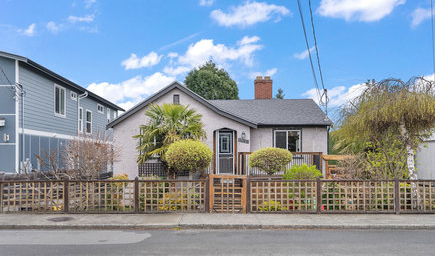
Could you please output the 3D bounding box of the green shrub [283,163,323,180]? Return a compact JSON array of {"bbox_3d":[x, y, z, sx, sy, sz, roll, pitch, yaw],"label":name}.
[{"bbox_3d":[2.874,1.867,14.300,1.350,1.300,1.250,0,-3,0],"label":"green shrub"}]

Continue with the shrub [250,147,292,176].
[{"bbox_3d":[1.923,1.561,15.200,1.530,1.700,1.500,0,-3,0],"label":"shrub"}]

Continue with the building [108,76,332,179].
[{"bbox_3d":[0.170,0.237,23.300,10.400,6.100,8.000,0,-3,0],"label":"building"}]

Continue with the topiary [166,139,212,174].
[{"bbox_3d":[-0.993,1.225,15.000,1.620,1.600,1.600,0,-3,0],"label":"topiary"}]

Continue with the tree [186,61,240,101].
[{"bbox_3d":[-0.497,-1.033,35.000,4.900,9.200,4.900,0,-3,0],"label":"tree"}]

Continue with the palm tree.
[{"bbox_3d":[-1.806,0.806,16.600,2.800,3.500,2.700,0,-3,0],"label":"palm tree"}]

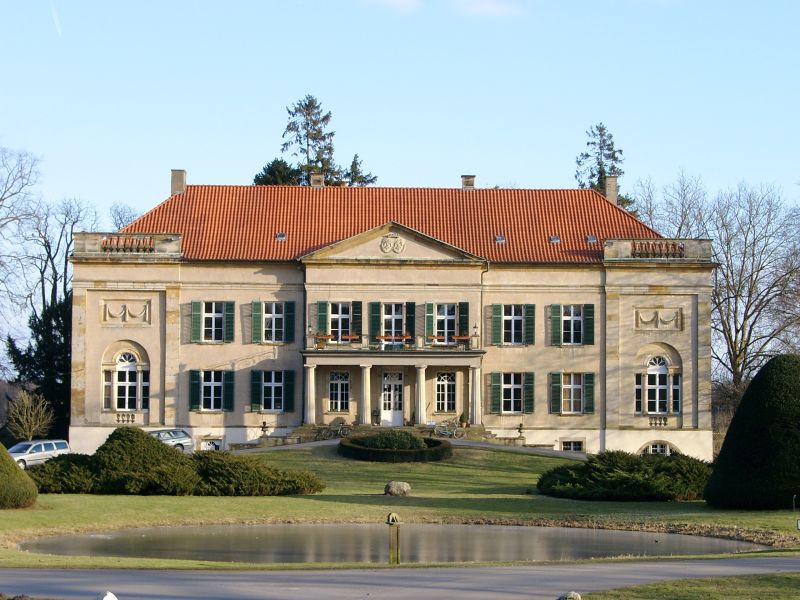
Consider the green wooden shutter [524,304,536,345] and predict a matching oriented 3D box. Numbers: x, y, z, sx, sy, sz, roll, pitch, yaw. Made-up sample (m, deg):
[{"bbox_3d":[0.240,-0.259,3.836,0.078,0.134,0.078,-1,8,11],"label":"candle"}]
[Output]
[{"bbox_3d":[7.523,1.437,109.369,0.644,2.356,0.060,0,-3,3],"label":"green wooden shutter"}]

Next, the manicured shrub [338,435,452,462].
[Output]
[{"bbox_3d":[-0.224,7.389,94.300,5.650,1.200,5.600,1,-4,-3],"label":"manicured shrub"}]

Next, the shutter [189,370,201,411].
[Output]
[{"bbox_3d":[-11.731,5.218,108.656,0.699,2.348,0.060,1,-3,-4],"label":"shutter"}]

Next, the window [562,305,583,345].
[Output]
[{"bbox_3d":[10.443,1.494,114.592,1.220,2.420,0.180,0,-3,-3],"label":"window"}]

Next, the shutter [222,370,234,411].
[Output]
[{"bbox_3d":[-9.455,5.026,104.663,0.610,2.280,0.060,0,-4,9],"label":"shutter"}]

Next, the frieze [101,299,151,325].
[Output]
[{"bbox_3d":[-15.240,0.693,105.445,2.811,1.510,0.140,1,-4,-3],"label":"frieze"}]

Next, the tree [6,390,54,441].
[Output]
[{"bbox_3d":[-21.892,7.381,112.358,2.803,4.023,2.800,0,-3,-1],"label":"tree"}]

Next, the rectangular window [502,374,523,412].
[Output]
[{"bbox_3d":[6.522,5.369,109.291,1.202,2.350,0.150,0,-3,-1],"label":"rectangular window"}]

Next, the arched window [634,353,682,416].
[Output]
[{"bbox_3d":[15.574,5.117,114.483,2.780,3.620,0.300,0,-3,-3],"label":"arched window"}]

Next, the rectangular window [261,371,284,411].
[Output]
[{"bbox_3d":[-7.052,5.074,105.604,1.196,2.199,0.120,1,-4,-3],"label":"rectangular window"}]

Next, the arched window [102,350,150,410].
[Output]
[{"bbox_3d":[-16.316,4.820,113.051,2.800,3.600,0.300,0,-3,-3],"label":"arched window"}]

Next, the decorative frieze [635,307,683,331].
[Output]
[{"bbox_3d":[14.856,1.063,108.914,2.759,1.379,0.200,0,-3,-1],"label":"decorative frieze"}]

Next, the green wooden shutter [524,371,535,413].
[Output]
[{"bbox_3d":[7.182,5.185,104.860,0.590,2.280,0.060,0,-4,9],"label":"green wooden shutter"}]

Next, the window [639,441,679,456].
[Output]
[{"bbox_3d":[14.315,8.440,104.544,2.400,1.250,0.180,0,-4,-1],"label":"window"}]

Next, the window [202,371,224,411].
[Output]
[{"bbox_3d":[-10.740,5.224,108.842,1.203,2.301,0.150,0,-3,-1],"label":"window"}]

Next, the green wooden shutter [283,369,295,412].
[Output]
[{"bbox_3d":[-6.129,5.094,105.445,0.600,2.307,0.050,0,-4,5],"label":"green wooden shutter"}]

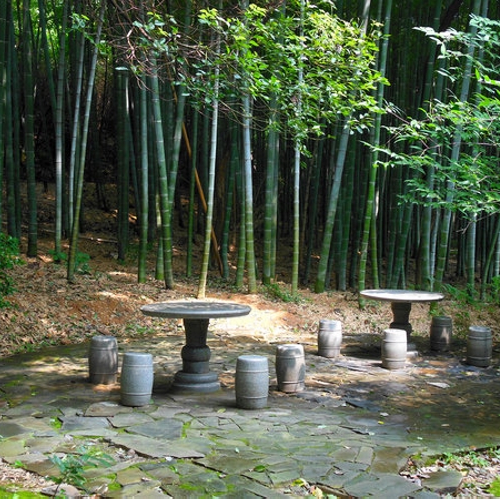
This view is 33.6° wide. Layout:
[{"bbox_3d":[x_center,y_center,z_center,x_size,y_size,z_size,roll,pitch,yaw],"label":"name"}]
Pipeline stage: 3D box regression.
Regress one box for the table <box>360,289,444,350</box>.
[{"bbox_3d":[1.841,0.911,10.066,1.023,0.760,1.023,1,2,0],"label":"table"}]

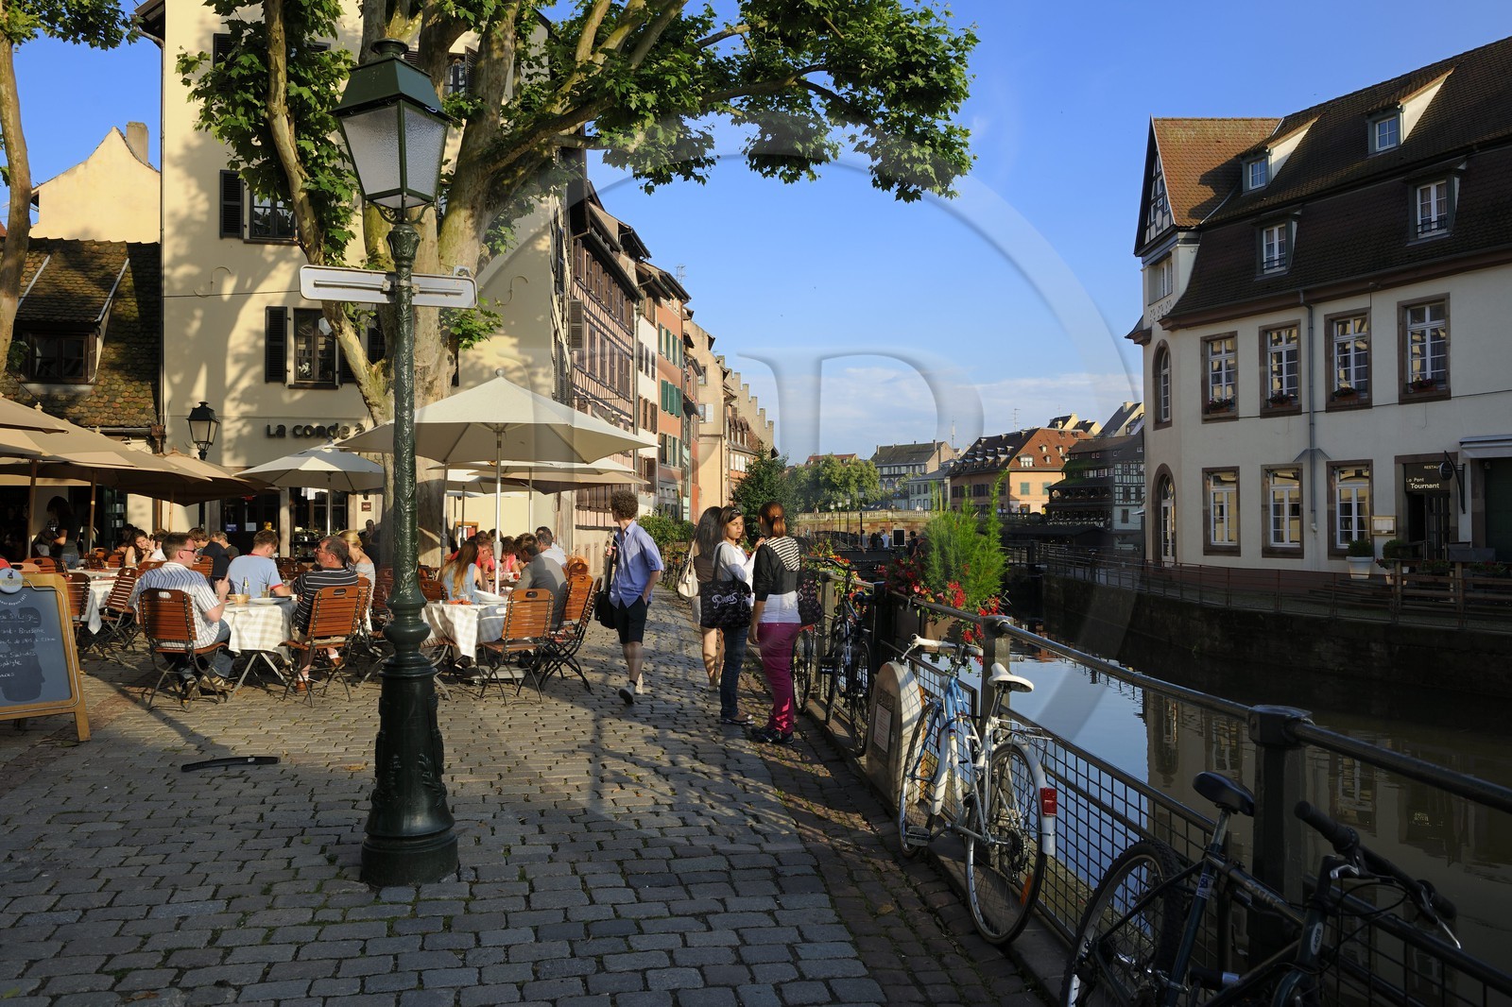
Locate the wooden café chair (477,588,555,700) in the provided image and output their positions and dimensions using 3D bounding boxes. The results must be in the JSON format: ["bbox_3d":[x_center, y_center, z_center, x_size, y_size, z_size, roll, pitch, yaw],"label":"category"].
[{"bbox_3d":[-1.923,1.112,9.270,0.440,0.890,0.550,0,-1,-32],"label":"wooden café chair"}]

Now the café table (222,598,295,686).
[{"bbox_3d":[-4.090,1.180,9.520,0.740,0.760,0.680,-1,-1,39],"label":"café table"}]

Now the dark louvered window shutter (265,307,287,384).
[{"bbox_3d":[-10.403,-3.431,25.500,0.450,1.600,0.060,0,-1,-8],"label":"dark louvered window shutter"}]

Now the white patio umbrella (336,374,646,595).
[{"bbox_3d":[-2.298,0.194,10.500,2.850,2.750,2.650,0,-1,0],"label":"white patio umbrella"}]

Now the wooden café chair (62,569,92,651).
[{"bbox_3d":[-6.600,1.130,11.150,0.460,0.900,0.520,0,-1,-41],"label":"wooden café chair"}]

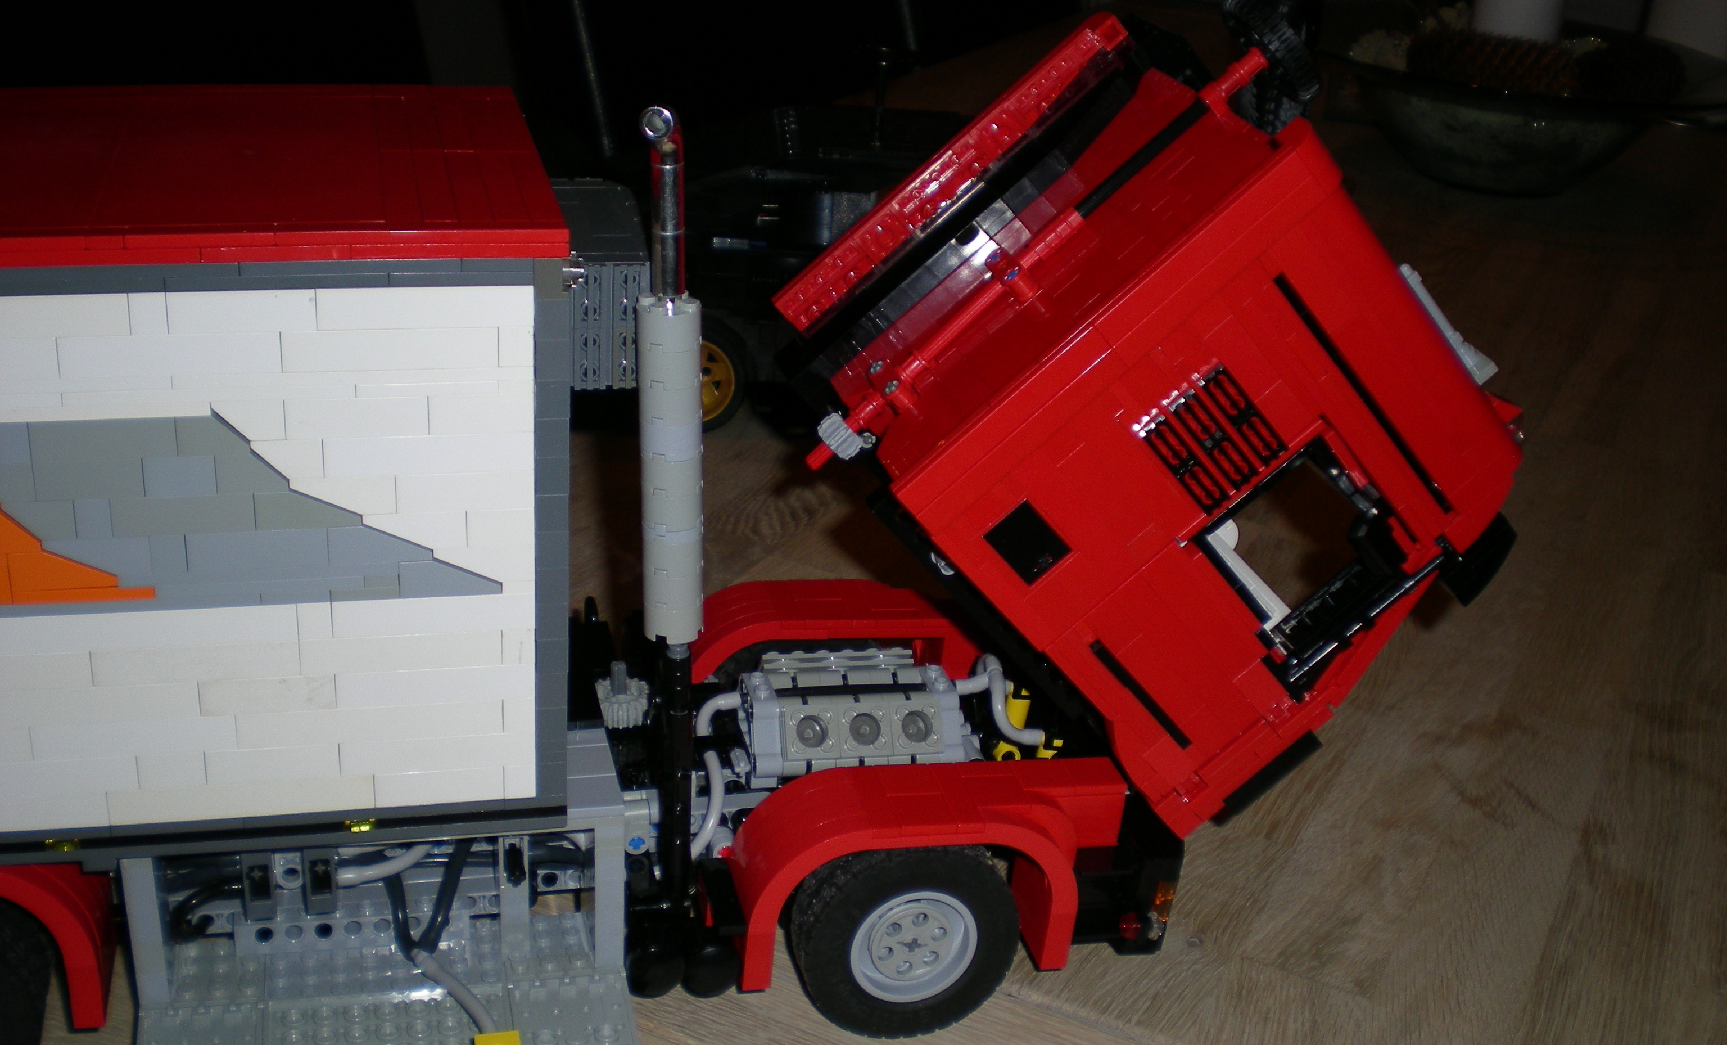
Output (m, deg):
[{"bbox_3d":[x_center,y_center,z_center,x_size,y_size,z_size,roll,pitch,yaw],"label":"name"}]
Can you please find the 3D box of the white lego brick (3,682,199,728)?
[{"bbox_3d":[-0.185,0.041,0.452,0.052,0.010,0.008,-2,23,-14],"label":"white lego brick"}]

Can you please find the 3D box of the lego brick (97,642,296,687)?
[{"bbox_3d":[-0.159,0.032,0.454,0.048,0.010,0.008,-2,23,-14],"label":"lego brick"}]

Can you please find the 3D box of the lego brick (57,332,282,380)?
[{"bbox_3d":[-0.157,-0.039,0.431,0.048,0.010,0.008,-2,22,-13],"label":"lego brick"}]

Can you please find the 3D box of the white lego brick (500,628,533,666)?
[{"bbox_3d":[-0.086,0.029,0.473,0.008,0.010,0.008,-2,23,-14],"label":"white lego brick"}]

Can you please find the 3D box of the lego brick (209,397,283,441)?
[{"bbox_3d":[-0.140,-0.025,0.433,0.016,0.010,0.008,-2,23,-14],"label":"lego brick"}]

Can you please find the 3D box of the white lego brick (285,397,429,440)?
[{"bbox_3d":[-0.118,-0.026,0.441,0.032,0.010,0.008,-2,23,-14],"label":"white lego brick"}]

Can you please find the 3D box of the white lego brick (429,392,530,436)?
[{"bbox_3d":[-0.091,-0.027,0.448,0.024,0.010,0.008,-2,23,-14],"label":"white lego brick"}]

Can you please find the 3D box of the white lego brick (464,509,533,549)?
[{"bbox_3d":[-0.088,0.000,0.460,0.016,0.010,0.008,-2,23,-14],"label":"white lego brick"}]

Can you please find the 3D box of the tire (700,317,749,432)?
[{"bbox_3d":[-0.085,-0.076,0.960,0.057,0.057,0.026,6,24,4],"label":"tire"}]

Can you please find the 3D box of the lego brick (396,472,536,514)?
[{"bbox_3d":[-0.096,-0.009,0.455,0.032,0.010,0.008,-2,23,-14],"label":"lego brick"}]

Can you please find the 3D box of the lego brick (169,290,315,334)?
[{"bbox_3d":[-0.141,-0.049,0.431,0.032,0.010,0.008,-2,22,-13],"label":"lego brick"}]

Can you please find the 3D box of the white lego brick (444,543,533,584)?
[{"bbox_3d":[-0.093,0.009,0.461,0.024,0.010,0.008,-2,23,-14],"label":"white lego brick"}]

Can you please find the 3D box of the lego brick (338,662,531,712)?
[{"bbox_3d":[-0.106,0.038,0.471,0.048,0.010,0.008,-2,23,-14],"label":"lego brick"}]

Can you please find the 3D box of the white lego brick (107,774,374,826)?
[{"bbox_3d":[-0.154,0.067,0.471,0.064,0.010,0.008,-2,23,-14],"label":"white lego brick"}]

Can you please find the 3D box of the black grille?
[{"bbox_3d":[0.089,-0.021,0.483,0.028,0.032,0.004,-41,28,5],"label":"black grille"}]

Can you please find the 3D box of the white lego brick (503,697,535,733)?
[{"bbox_3d":[-0.087,0.047,0.480,0.008,0.010,0.008,-2,23,-14],"label":"white lego brick"}]

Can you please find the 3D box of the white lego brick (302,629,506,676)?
[{"bbox_3d":[-0.114,0.031,0.470,0.048,0.010,0.008,-2,22,-13],"label":"white lego brick"}]

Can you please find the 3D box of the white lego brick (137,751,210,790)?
[{"bbox_3d":[-0.169,0.058,0.464,0.016,0.010,0.008,-2,23,-14],"label":"white lego brick"}]

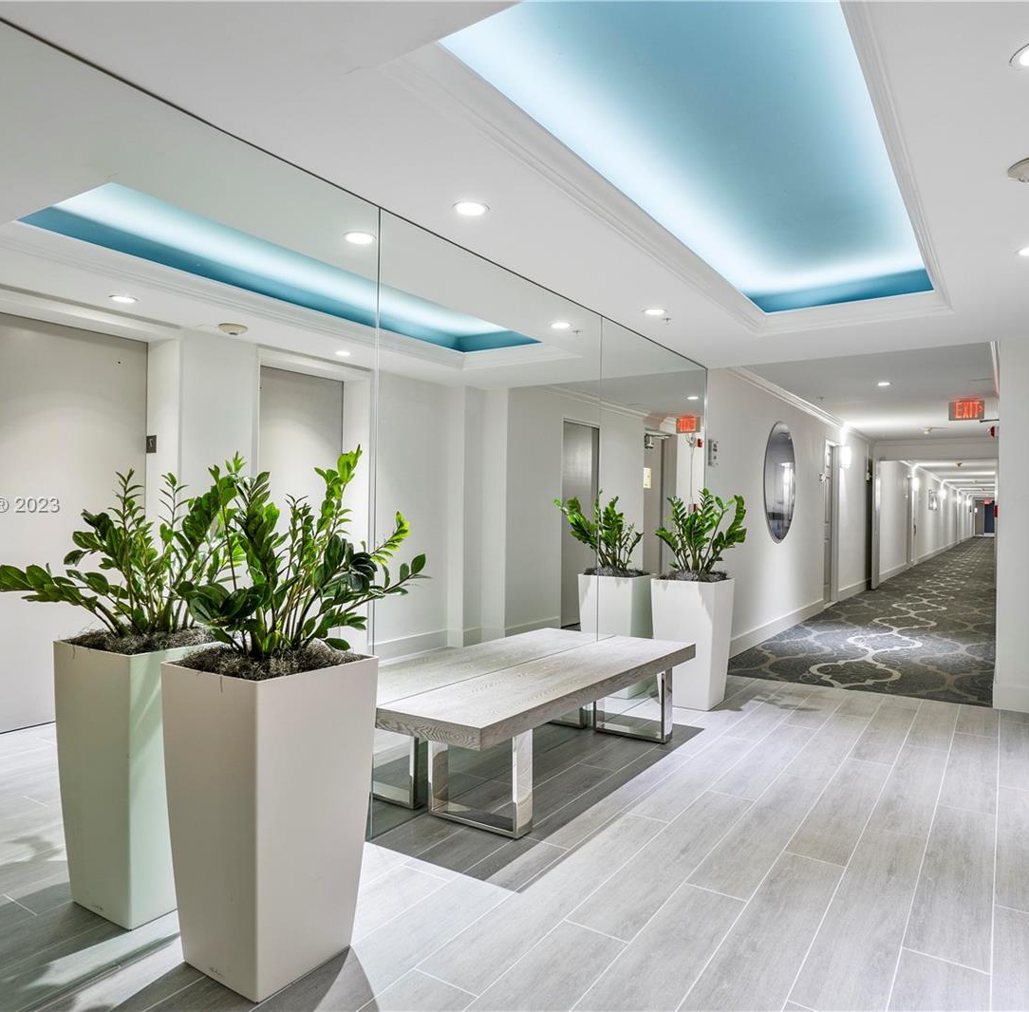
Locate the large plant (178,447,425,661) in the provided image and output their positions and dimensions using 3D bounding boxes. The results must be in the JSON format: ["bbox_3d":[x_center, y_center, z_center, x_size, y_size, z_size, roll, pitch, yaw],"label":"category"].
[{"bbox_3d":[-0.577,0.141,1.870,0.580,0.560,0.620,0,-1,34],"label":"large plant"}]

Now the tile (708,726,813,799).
[{"bbox_3d":[1.228,1.206,3.437,0.197,0.010,1.181,0,-1,34],"label":"tile"}]

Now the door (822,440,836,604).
[{"bbox_3d":[4.173,0.264,9.500,0.090,2.100,0.920,0,-1,34],"label":"door"}]

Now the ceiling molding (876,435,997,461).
[{"bbox_3d":[6.876,-0.925,11.700,1.780,0.360,0.140,1,0,34],"label":"ceiling molding"}]

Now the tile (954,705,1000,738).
[{"bbox_3d":[2.647,1.228,4.092,0.197,0.010,0.688,0,-1,34],"label":"tile"}]

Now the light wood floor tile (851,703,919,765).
[{"bbox_3d":[2.003,1.219,3.860,0.197,0.010,1.179,0,-1,34],"label":"light wood floor tile"}]

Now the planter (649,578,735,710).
[{"bbox_3d":[1.145,0.855,4.557,0.380,0.785,0.380,1,0,34],"label":"planter"}]

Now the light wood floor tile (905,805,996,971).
[{"bbox_3d":[1.508,1.242,2.435,0.202,0.010,1.207,1,0,34],"label":"light wood floor tile"}]

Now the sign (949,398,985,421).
[{"bbox_3d":[4.790,-1.007,7.587,0.315,0.195,0.055,1,0,34],"label":"sign"}]

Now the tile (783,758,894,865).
[{"bbox_3d":[1.387,1.245,2.994,0.203,0.010,1.201,1,0,34],"label":"tile"}]

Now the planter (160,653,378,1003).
[{"bbox_3d":[-0.655,0.811,1.938,0.380,0.785,0.380,1,0,34],"label":"planter"}]

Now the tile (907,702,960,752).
[{"bbox_3d":[2.444,1.267,4.169,0.204,0.010,1.099,1,0,34],"label":"tile"}]

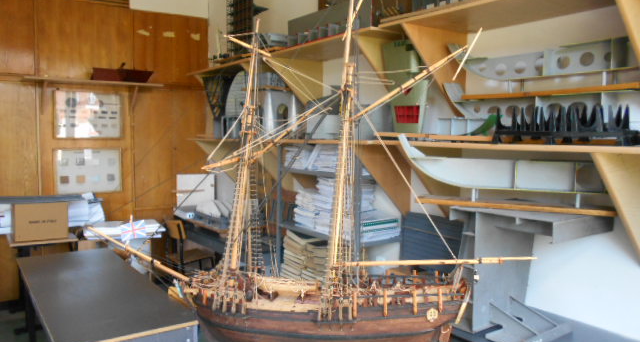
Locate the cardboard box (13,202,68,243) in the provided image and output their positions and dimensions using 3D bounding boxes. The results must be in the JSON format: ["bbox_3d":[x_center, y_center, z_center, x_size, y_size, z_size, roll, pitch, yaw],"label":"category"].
[{"bbox_3d":[-2.572,0.452,4.414,0.410,0.330,0.280,-4,6,-36],"label":"cardboard box"}]

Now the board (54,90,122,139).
[{"bbox_3d":[-2.406,-0.589,5.020,0.640,0.500,0.030,-4,6,-36],"label":"board"}]

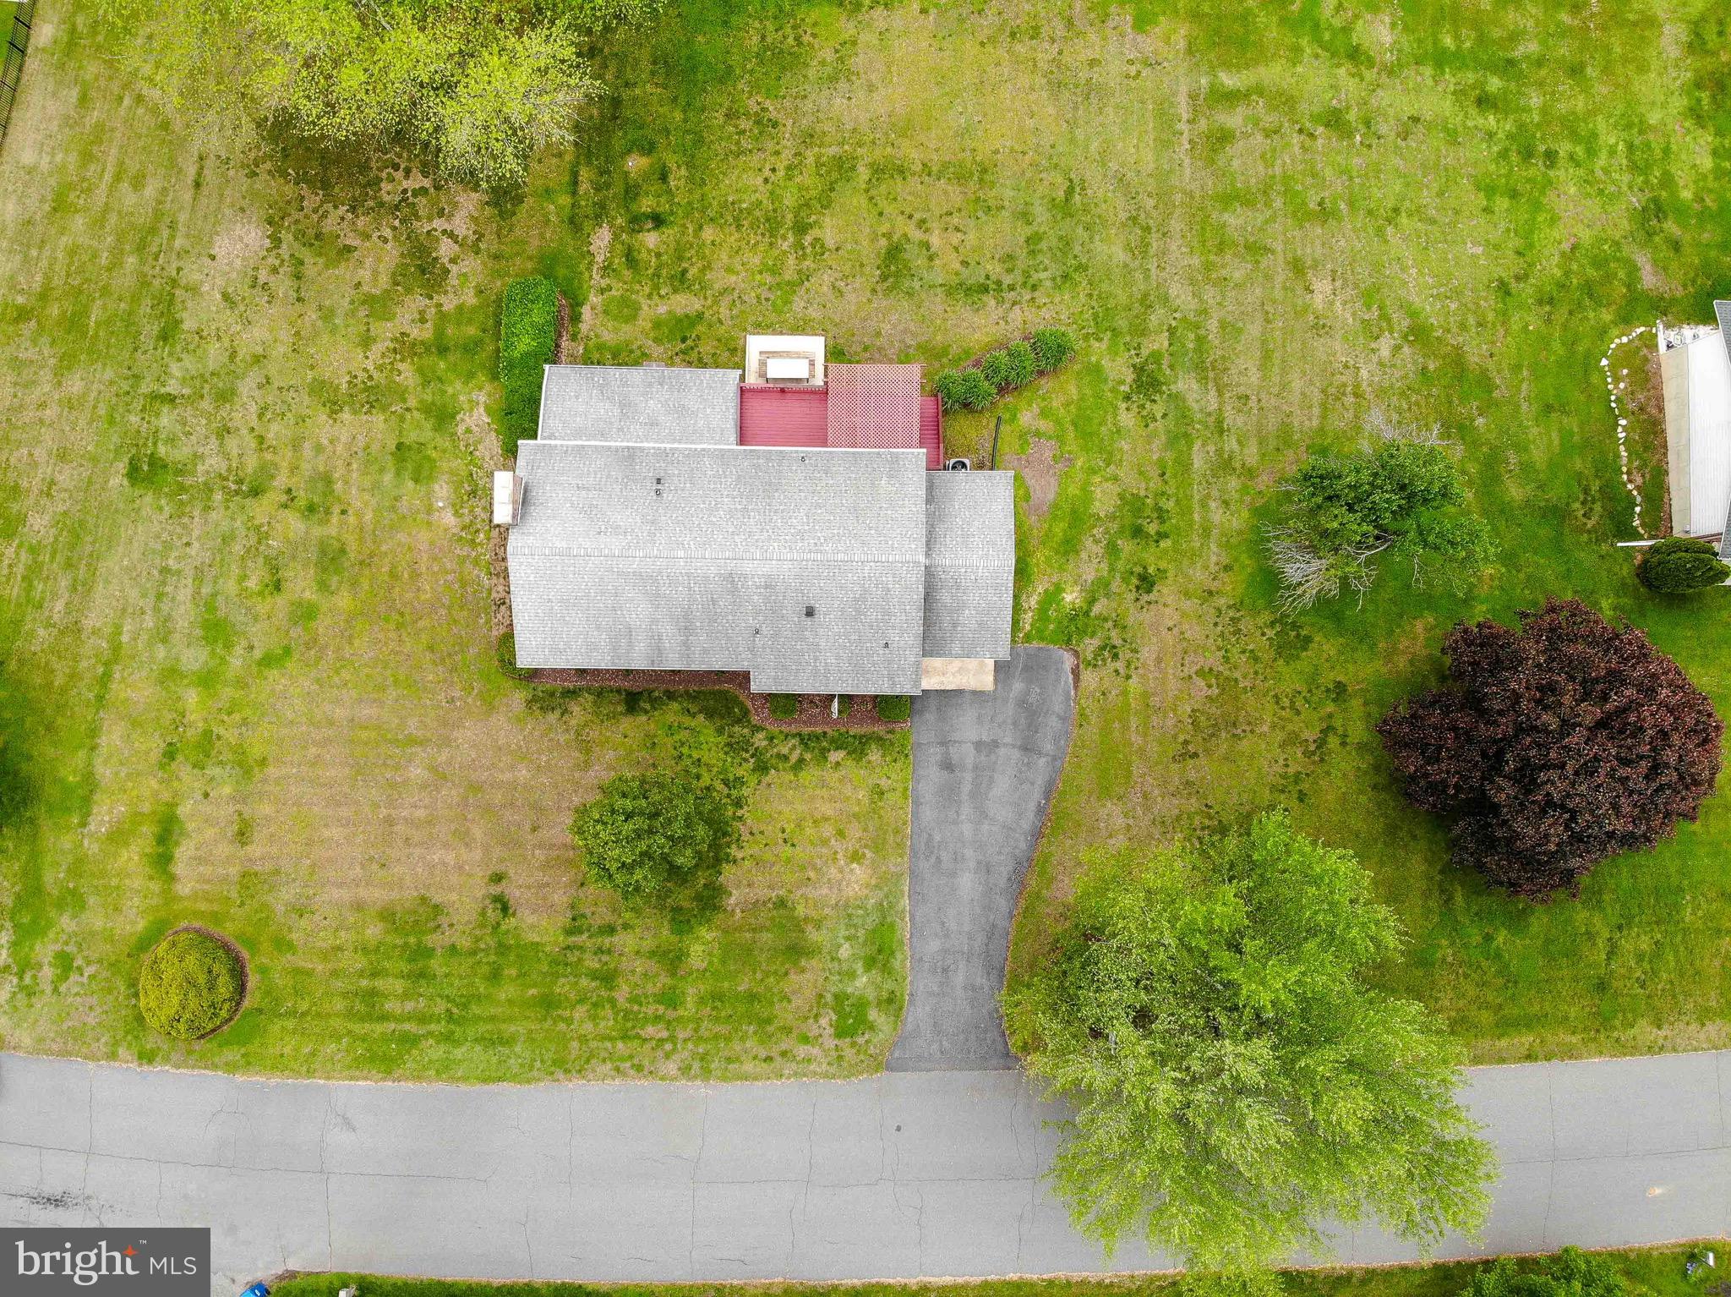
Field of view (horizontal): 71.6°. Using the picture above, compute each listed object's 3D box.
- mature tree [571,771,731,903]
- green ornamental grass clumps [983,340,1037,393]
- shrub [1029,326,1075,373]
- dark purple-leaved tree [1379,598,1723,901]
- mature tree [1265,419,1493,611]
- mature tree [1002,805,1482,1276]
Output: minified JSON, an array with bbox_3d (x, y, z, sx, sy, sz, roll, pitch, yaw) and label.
[{"bbox_3d":[-8.384,7.400,47.851,6.400,5.000,5.000,0,89,1],"label":"mature tree"},{"bbox_3d":[6.008,-11.783,50.035,2.150,0.850,1.900,-21,88,1],"label":"green ornamental grass clumps"},{"bbox_3d":[7.650,-12.250,49.350,1.800,1.000,1.850,0,90,0],"label":"shrub"},{"bbox_3d":[25.600,3.650,45.700,11.900,9.500,11.200,0,90,0],"label":"dark purple-leaved tree"},{"bbox_3d":[20.056,-5.187,47.288,8.510,5.500,7.410,0,89,1],"label":"mature tree"},{"bbox_3d":[13.361,13.736,43.627,16.780,12.500,15.620,0,89,1],"label":"mature tree"}]

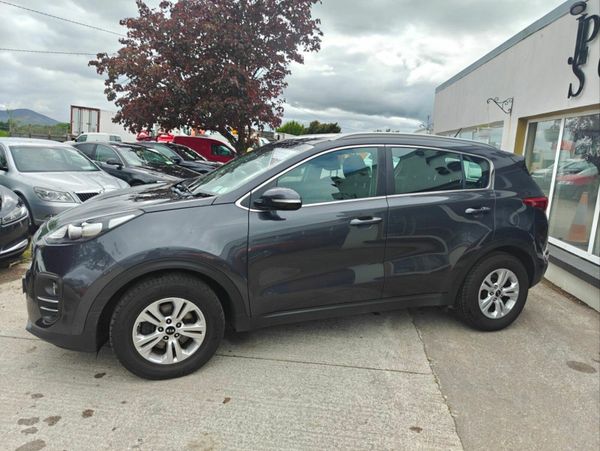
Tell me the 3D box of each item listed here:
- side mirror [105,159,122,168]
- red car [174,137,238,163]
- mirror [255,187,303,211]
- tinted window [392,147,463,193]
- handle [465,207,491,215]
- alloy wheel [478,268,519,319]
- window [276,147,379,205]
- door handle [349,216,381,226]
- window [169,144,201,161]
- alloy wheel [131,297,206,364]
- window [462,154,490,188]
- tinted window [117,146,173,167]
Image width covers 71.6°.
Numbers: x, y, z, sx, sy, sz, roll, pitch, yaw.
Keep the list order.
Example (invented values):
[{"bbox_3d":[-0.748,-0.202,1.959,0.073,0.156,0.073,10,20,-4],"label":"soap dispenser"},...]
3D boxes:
[{"bbox_3d":[-4.265,-1.403,9.546,0.210,0.185,0.250,7,12,29],"label":"side mirror"},{"bbox_3d":[-3.728,-2.816,17.560,4.250,1.820,1.820,2,10,3],"label":"red car"},{"bbox_3d":[-0.129,-0.175,2.673,0.240,0.165,0.230,-2,11,-20],"label":"mirror"},{"bbox_3d":[1.008,-0.421,3.243,0.650,0.360,0.050,-2,-9,-20],"label":"tinted window"},{"bbox_3d":[1.412,-0.120,3.301,0.245,0.045,0.055,-7,12,-19],"label":"handle"},{"bbox_3d":[1.675,0.575,3.591,0.445,0.445,0.180,-2,11,-20],"label":"alloy wheel"},{"bbox_3d":[0.226,-0.366,2.990,0.843,0.440,0.060,-2,-12,-20],"label":"window"},{"bbox_3d":[0.475,-0.030,2.974,0.245,0.045,0.055,-8,12,-19],"label":"door handle"},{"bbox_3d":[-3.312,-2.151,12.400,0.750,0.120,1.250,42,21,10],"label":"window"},{"bbox_3d":[-0.847,0.655,2.711,0.443,0.443,0.170,-2,11,-20],"label":"alloy wheel"},{"bbox_3d":[1.473,-0.449,3.490,0.303,0.298,0.050,-3,-12,-23],"label":"window"},{"bbox_3d":[-3.875,-1.705,10.367,0.903,0.076,1.391,39,25,19],"label":"tinted window"}]

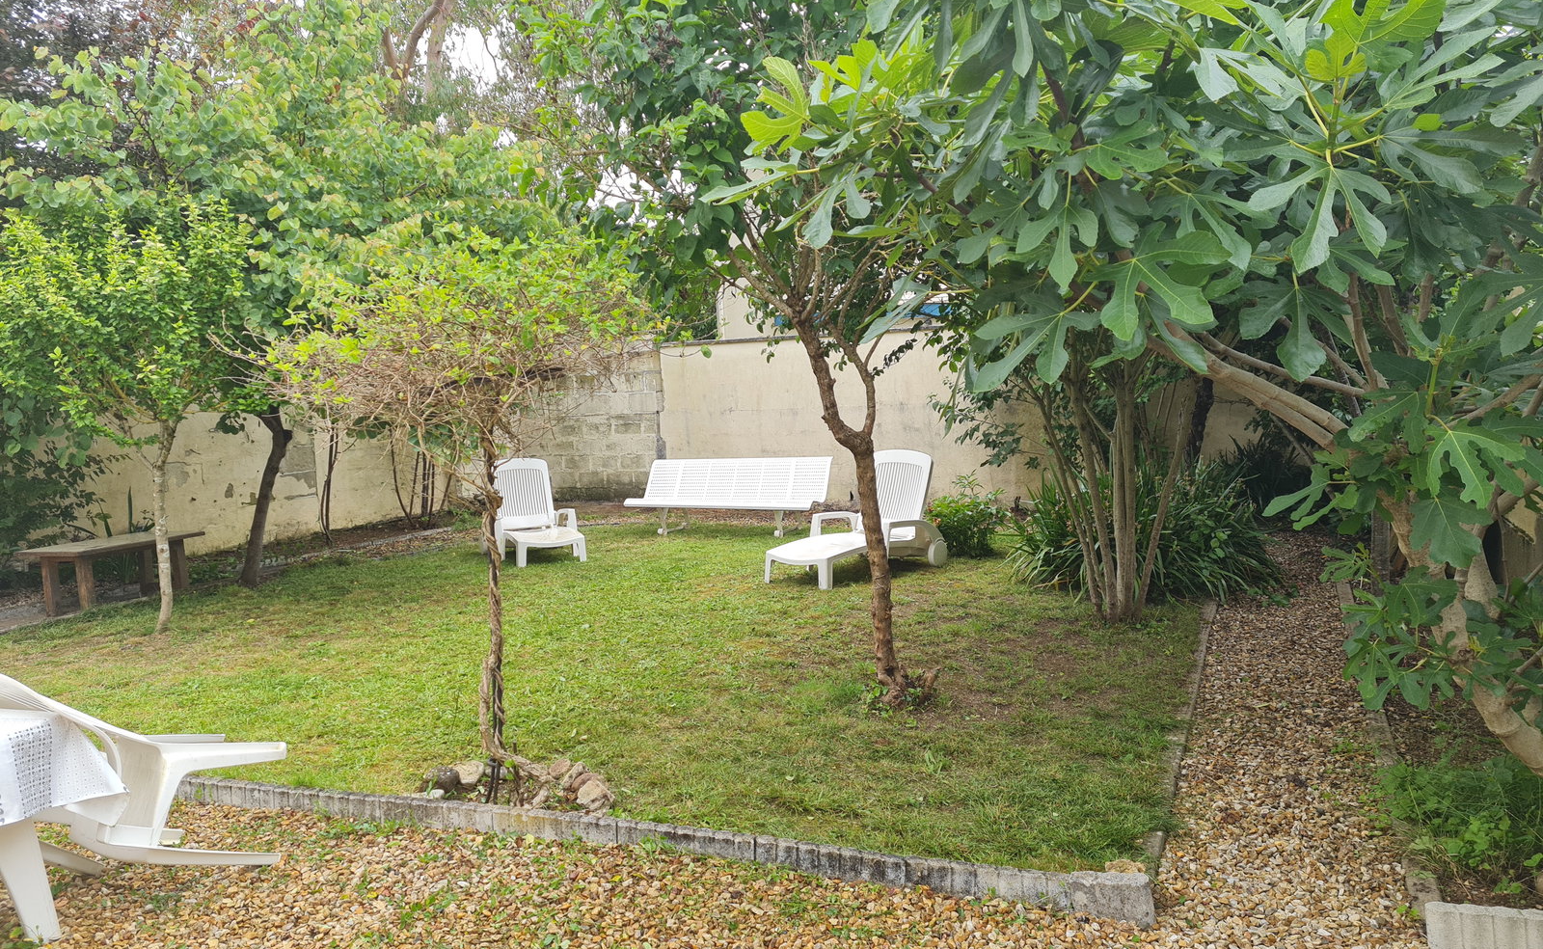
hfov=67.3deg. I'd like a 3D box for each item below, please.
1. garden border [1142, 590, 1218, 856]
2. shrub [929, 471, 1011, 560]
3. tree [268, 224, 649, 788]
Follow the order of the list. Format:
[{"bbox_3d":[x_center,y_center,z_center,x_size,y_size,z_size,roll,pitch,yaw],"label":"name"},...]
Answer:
[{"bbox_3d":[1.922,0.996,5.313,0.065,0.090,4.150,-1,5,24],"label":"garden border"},{"bbox_3d":[1.586,0.322,9.446,0.670,0.660,0.650,-2,5,9],"label":"shrub"},{"bbox_3d":[-1.078,0.147,4.216,1.310,2.080,1.280,-4,5,-14],"label":"tree"}]

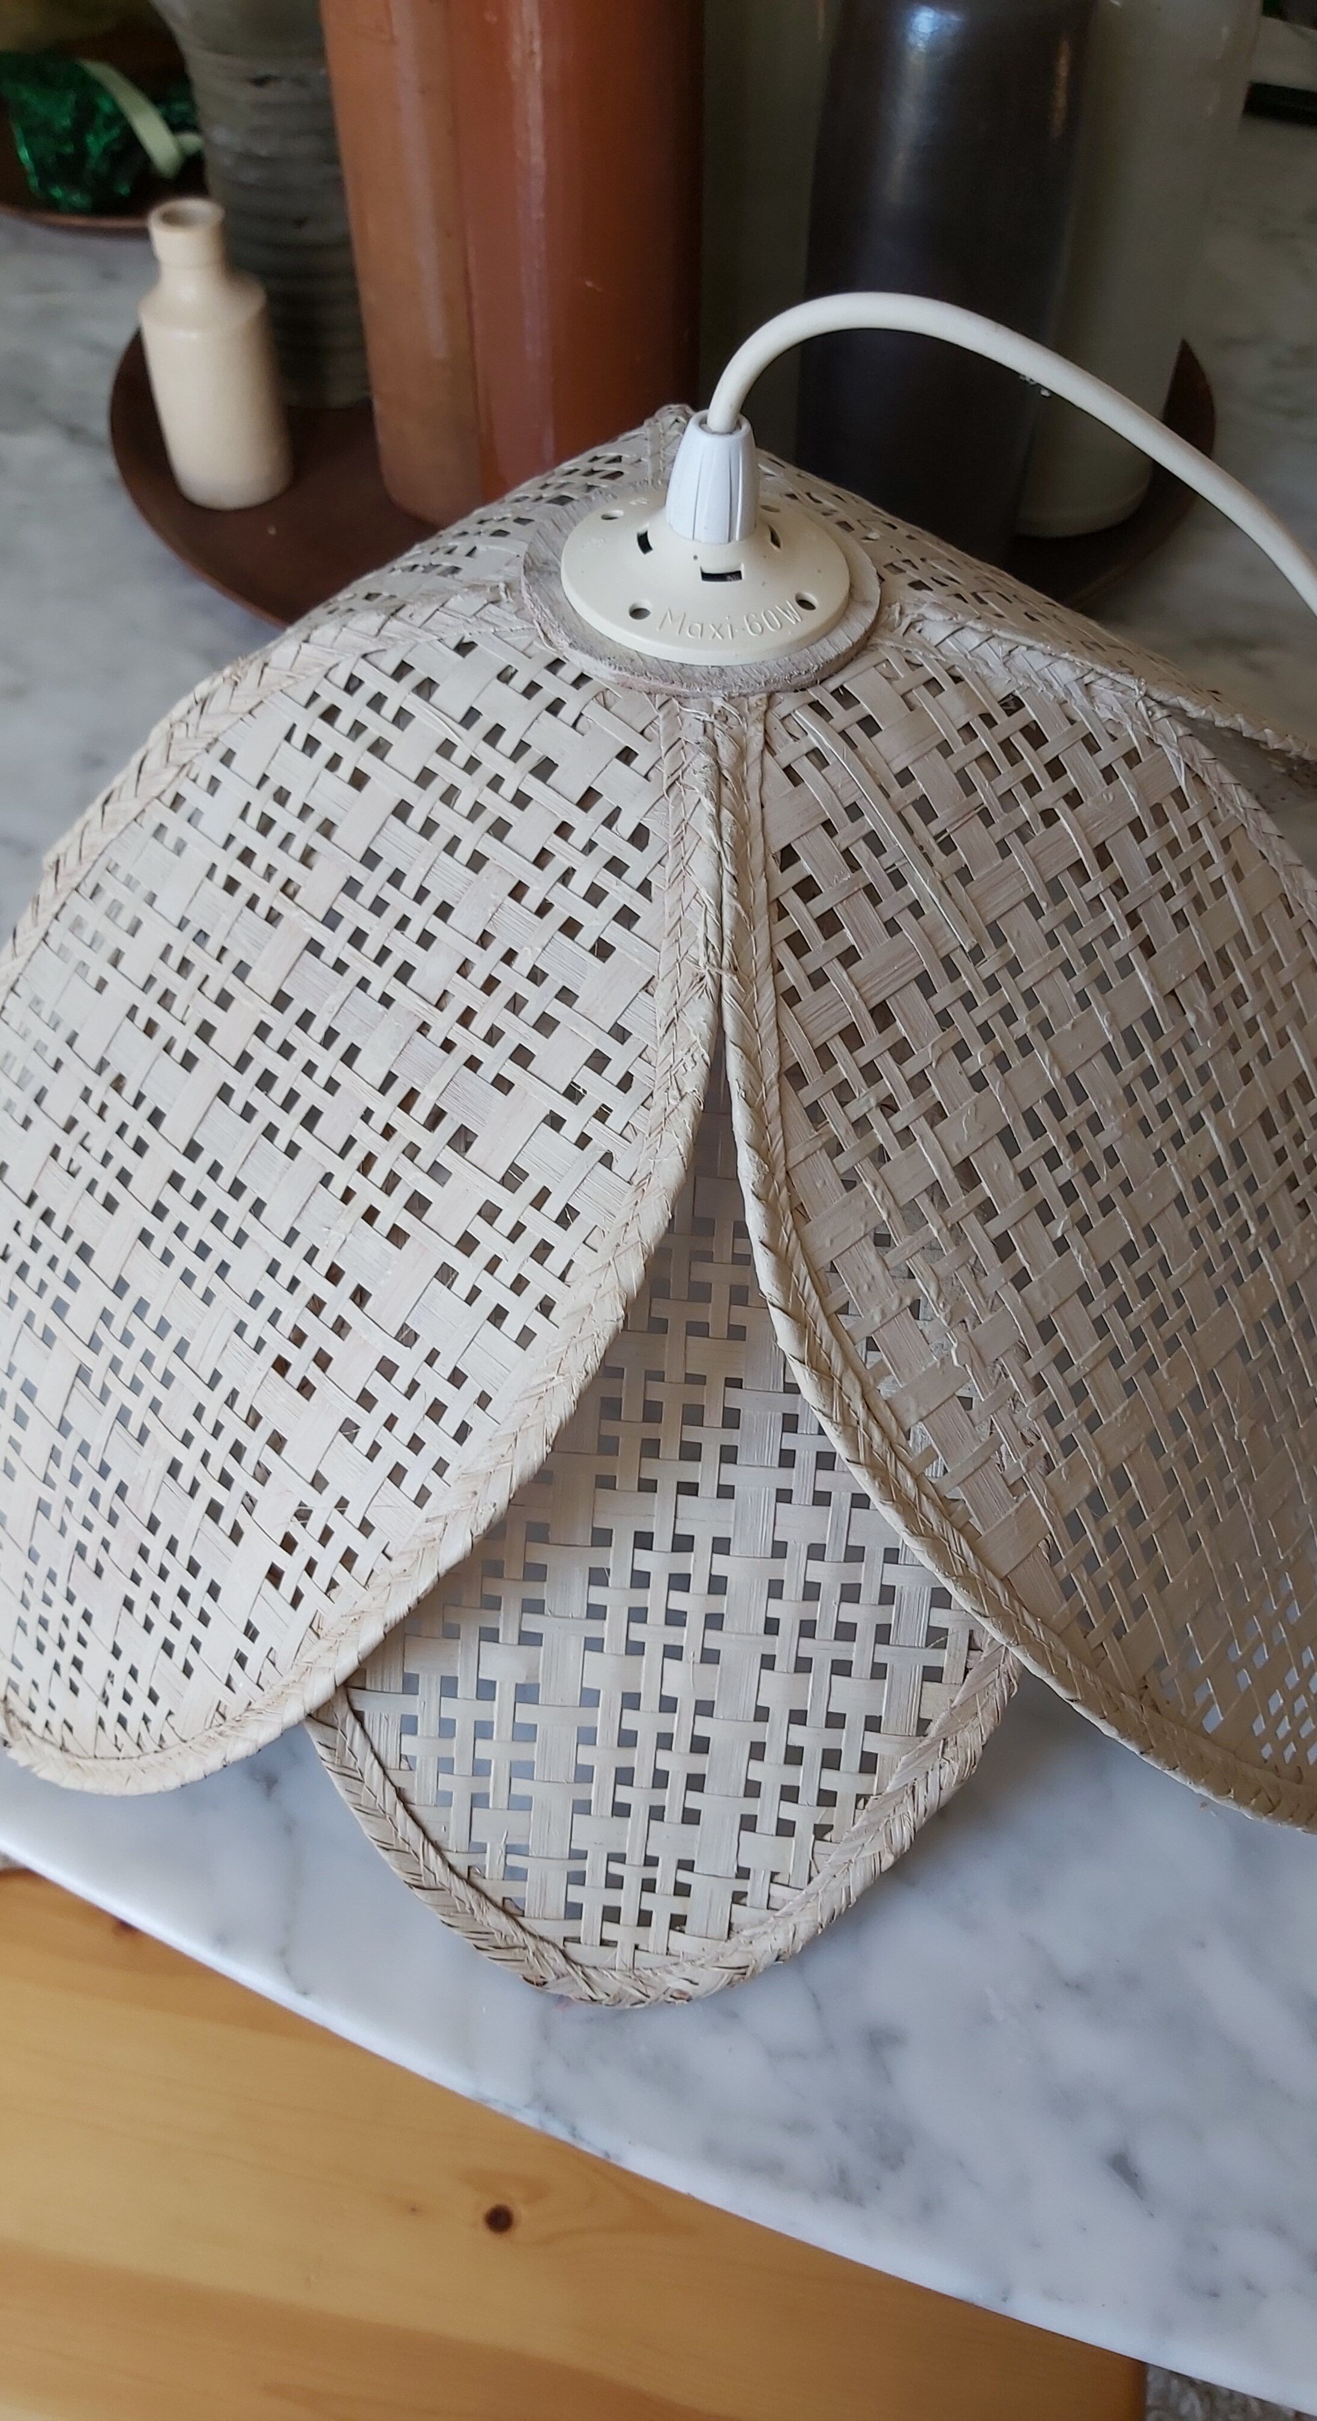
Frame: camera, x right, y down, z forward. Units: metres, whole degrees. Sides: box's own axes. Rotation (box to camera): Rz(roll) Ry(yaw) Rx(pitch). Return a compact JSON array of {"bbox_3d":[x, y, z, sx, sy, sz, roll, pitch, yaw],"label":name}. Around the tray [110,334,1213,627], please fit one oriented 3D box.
[{"bbox_3d":[-0.003,-0.347,0.773,0.456,0.020,0.456,0,51,0],"label":"tray"}]

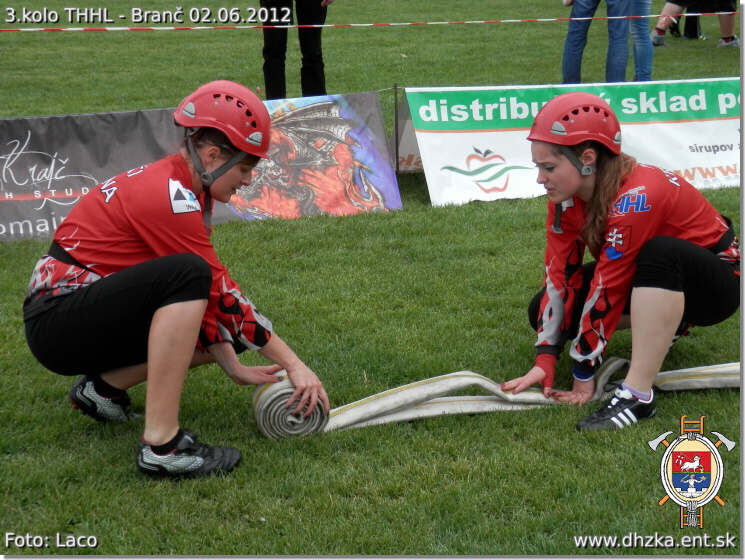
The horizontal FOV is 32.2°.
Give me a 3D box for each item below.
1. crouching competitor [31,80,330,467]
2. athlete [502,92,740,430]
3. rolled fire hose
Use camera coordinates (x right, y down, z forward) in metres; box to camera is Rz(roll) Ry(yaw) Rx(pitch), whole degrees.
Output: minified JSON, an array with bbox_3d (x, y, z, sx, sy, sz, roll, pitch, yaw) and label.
[{"bbox_3d":[-0.521,-0.041,3.374,0.806,0.980,0.521,-2,16,-8],"label":"crouching competitor"},{"bbox_3d":[0.750,-0.116,3.798,0.697,0.890,0.567,-7,18,-24],"label":"athlete"},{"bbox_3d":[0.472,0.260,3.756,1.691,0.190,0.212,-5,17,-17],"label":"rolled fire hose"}]

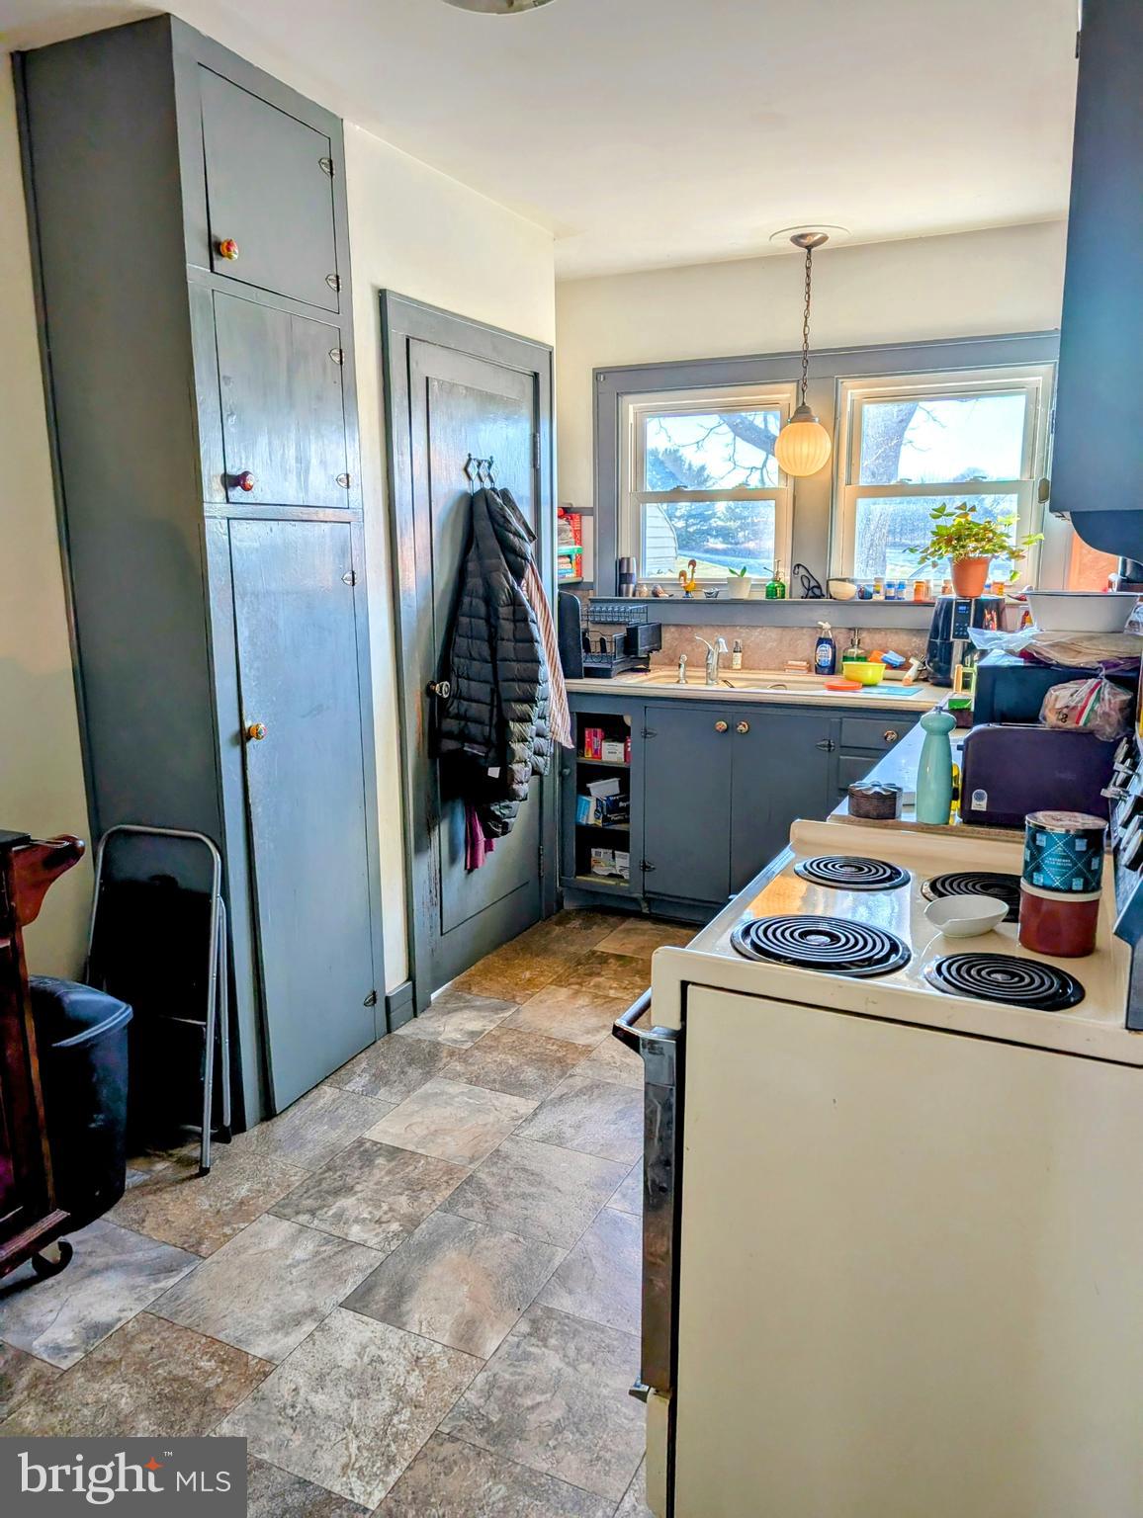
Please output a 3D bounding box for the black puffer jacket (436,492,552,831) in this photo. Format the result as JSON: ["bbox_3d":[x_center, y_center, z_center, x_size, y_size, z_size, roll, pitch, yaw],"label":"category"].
[{"bbox_3d":[-0.226,-0.338,3.369,0.280,1.020,0.460,5,13,25],"label":"black puffer jacket"}]

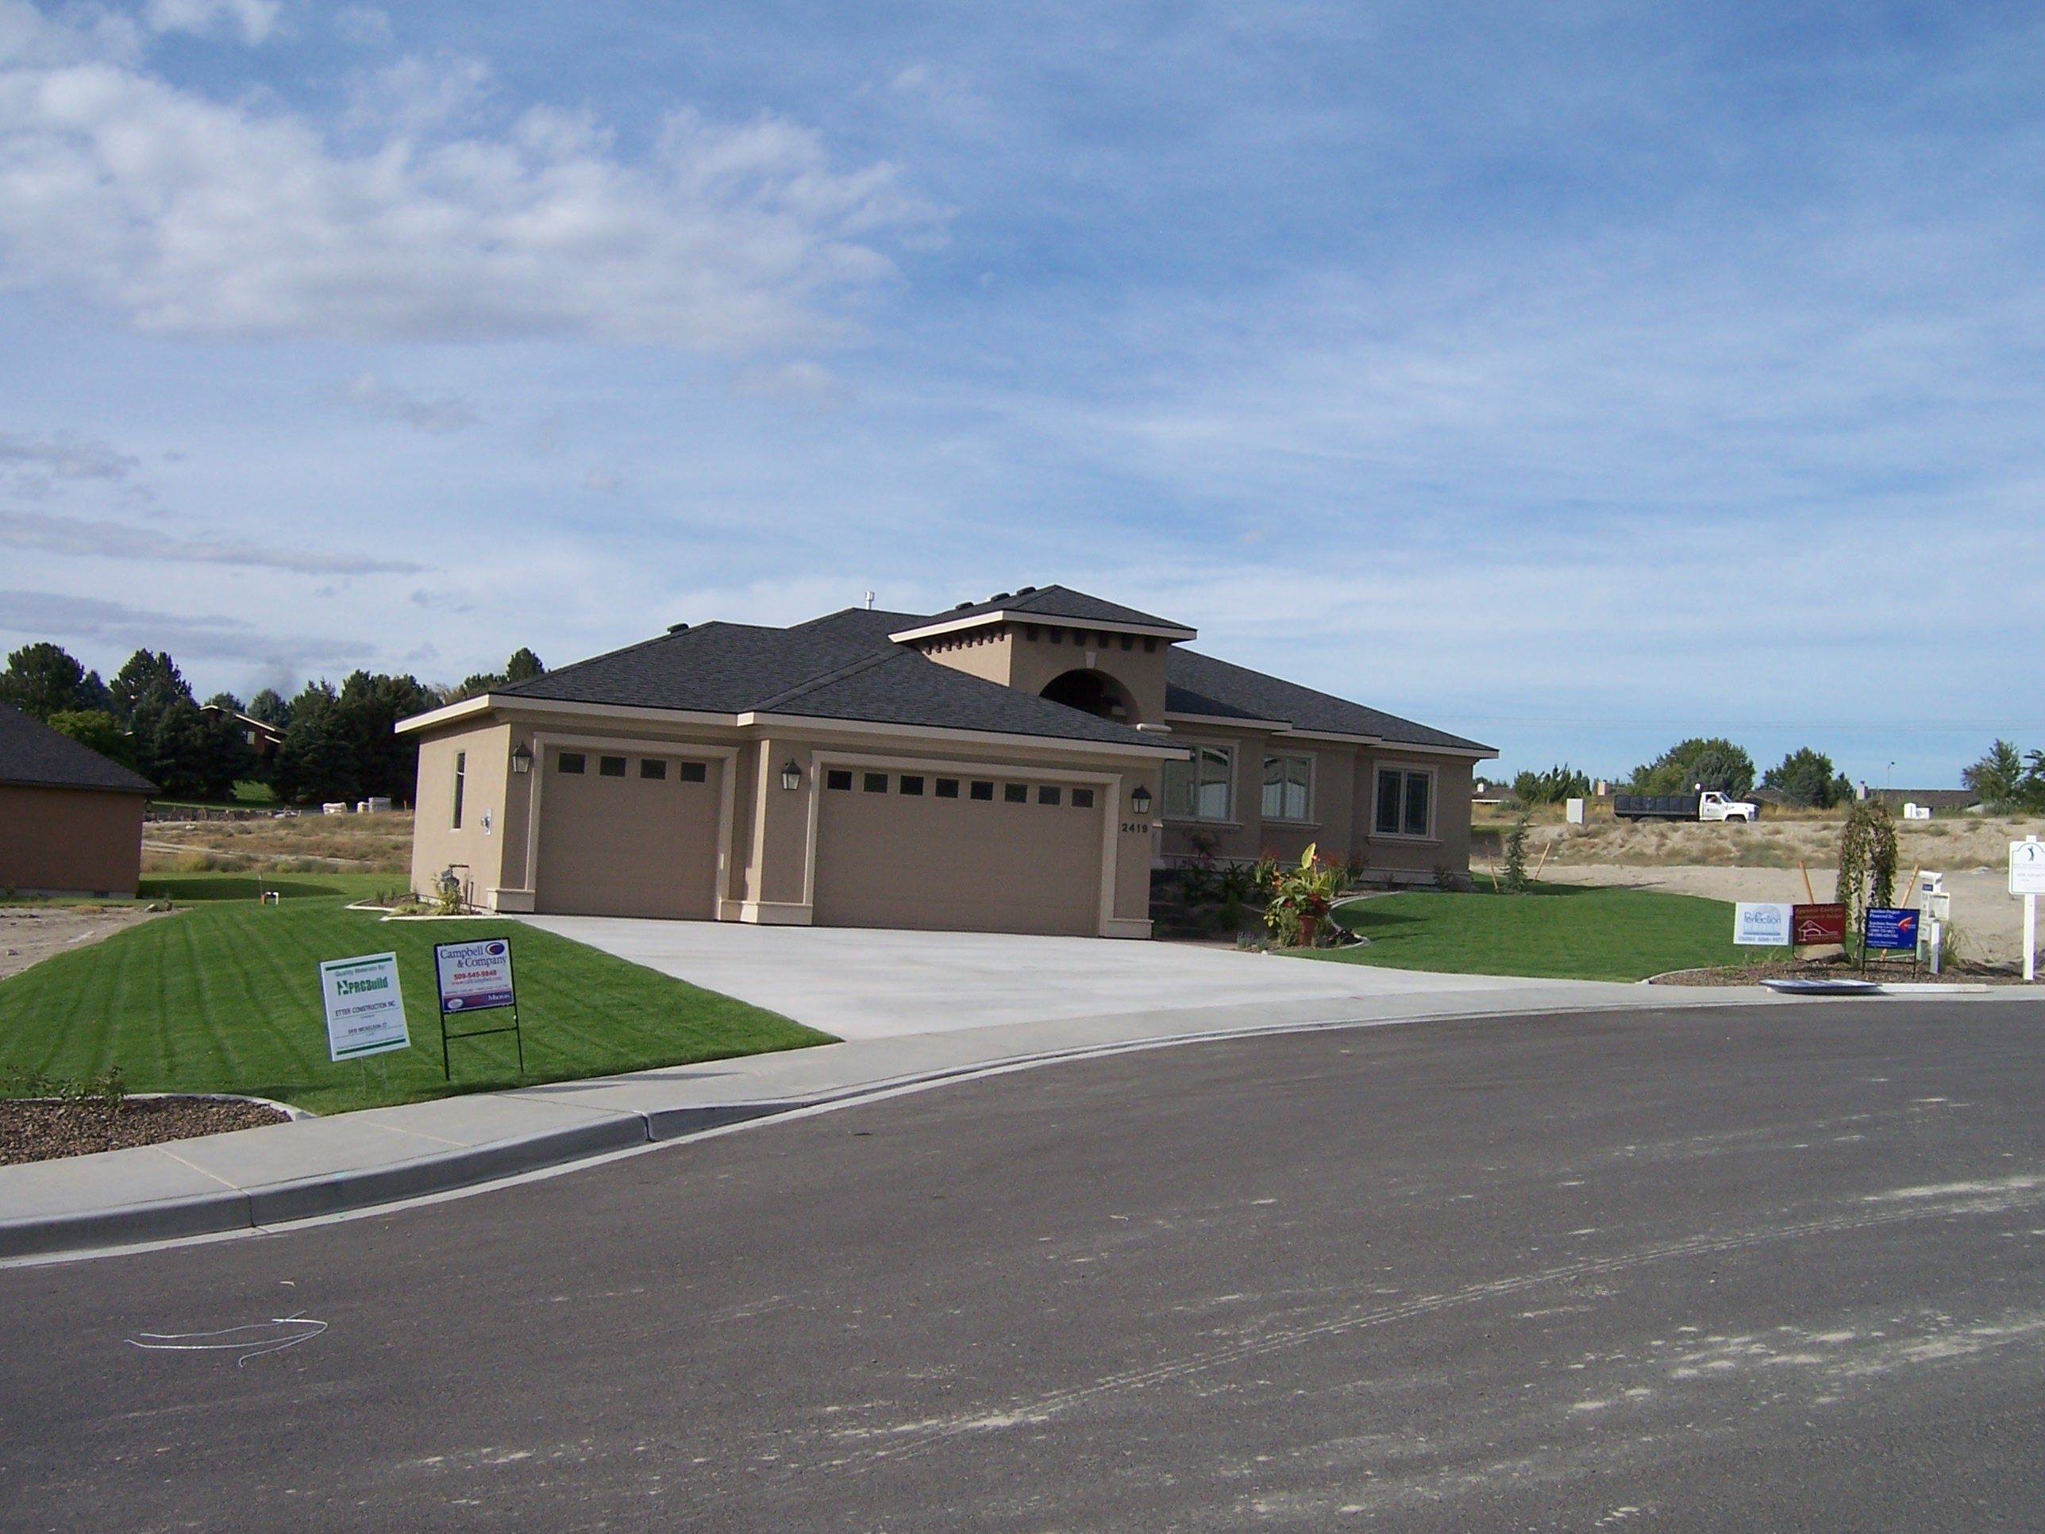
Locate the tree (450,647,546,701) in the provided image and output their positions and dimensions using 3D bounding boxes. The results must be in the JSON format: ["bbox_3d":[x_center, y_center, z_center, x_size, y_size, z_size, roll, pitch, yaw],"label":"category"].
[{"bbox_3d":[-36.606,-3.217,134.726,6.600,10.300,6.400,3,-3,0],"label":"tree"}]

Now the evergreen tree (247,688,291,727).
[{"bbox_3d":[-60.077,-2.698,154.809,4.200,7.200,4.200,3,-3,0],"label":"evergreen tree"}]

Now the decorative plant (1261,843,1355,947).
[{"bbox_3d":[4.841,2.164,33.000,1.550,1.750,1.400,3,-3,0],"label":"decorative plant"}]

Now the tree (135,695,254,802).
[{"bbox_3d":[-51.857,-1.108,121.827,7.200,6.500,6.800,3,-3,0],"label":"tree"}]

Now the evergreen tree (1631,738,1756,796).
[{"bbox_3d":[48.036,0.869,139.840,9.000,6.000,8.200,3,-3,0],"label":"evergreen tree"}]

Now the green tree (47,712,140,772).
[{"bbox_3d":[-59.815,-0.844,124.851,5.900,5.600,5.600,3,-3,0],"label":"green tree"}]

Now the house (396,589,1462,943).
[{"bbox_3d":[-0.450,-0.300,39.800,23.500,6.800,18.200,4,-3,-26],"label":"house"}]

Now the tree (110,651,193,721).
[{"bbox_3d":[-62.847,-3.347,139.729,6.000,10.200,6.000,3,-3,0],"label":"tree"}]

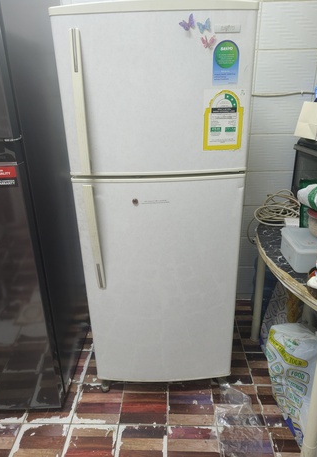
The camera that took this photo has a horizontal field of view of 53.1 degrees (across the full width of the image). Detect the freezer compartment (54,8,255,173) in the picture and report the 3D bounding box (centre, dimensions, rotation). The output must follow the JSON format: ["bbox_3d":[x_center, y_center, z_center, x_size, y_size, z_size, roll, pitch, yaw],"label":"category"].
[{"bbox_3d":[-0.007,-0.497,1.198,0.589,0.471,0.550,-2,22,0],"label":"freezer compartment"}]

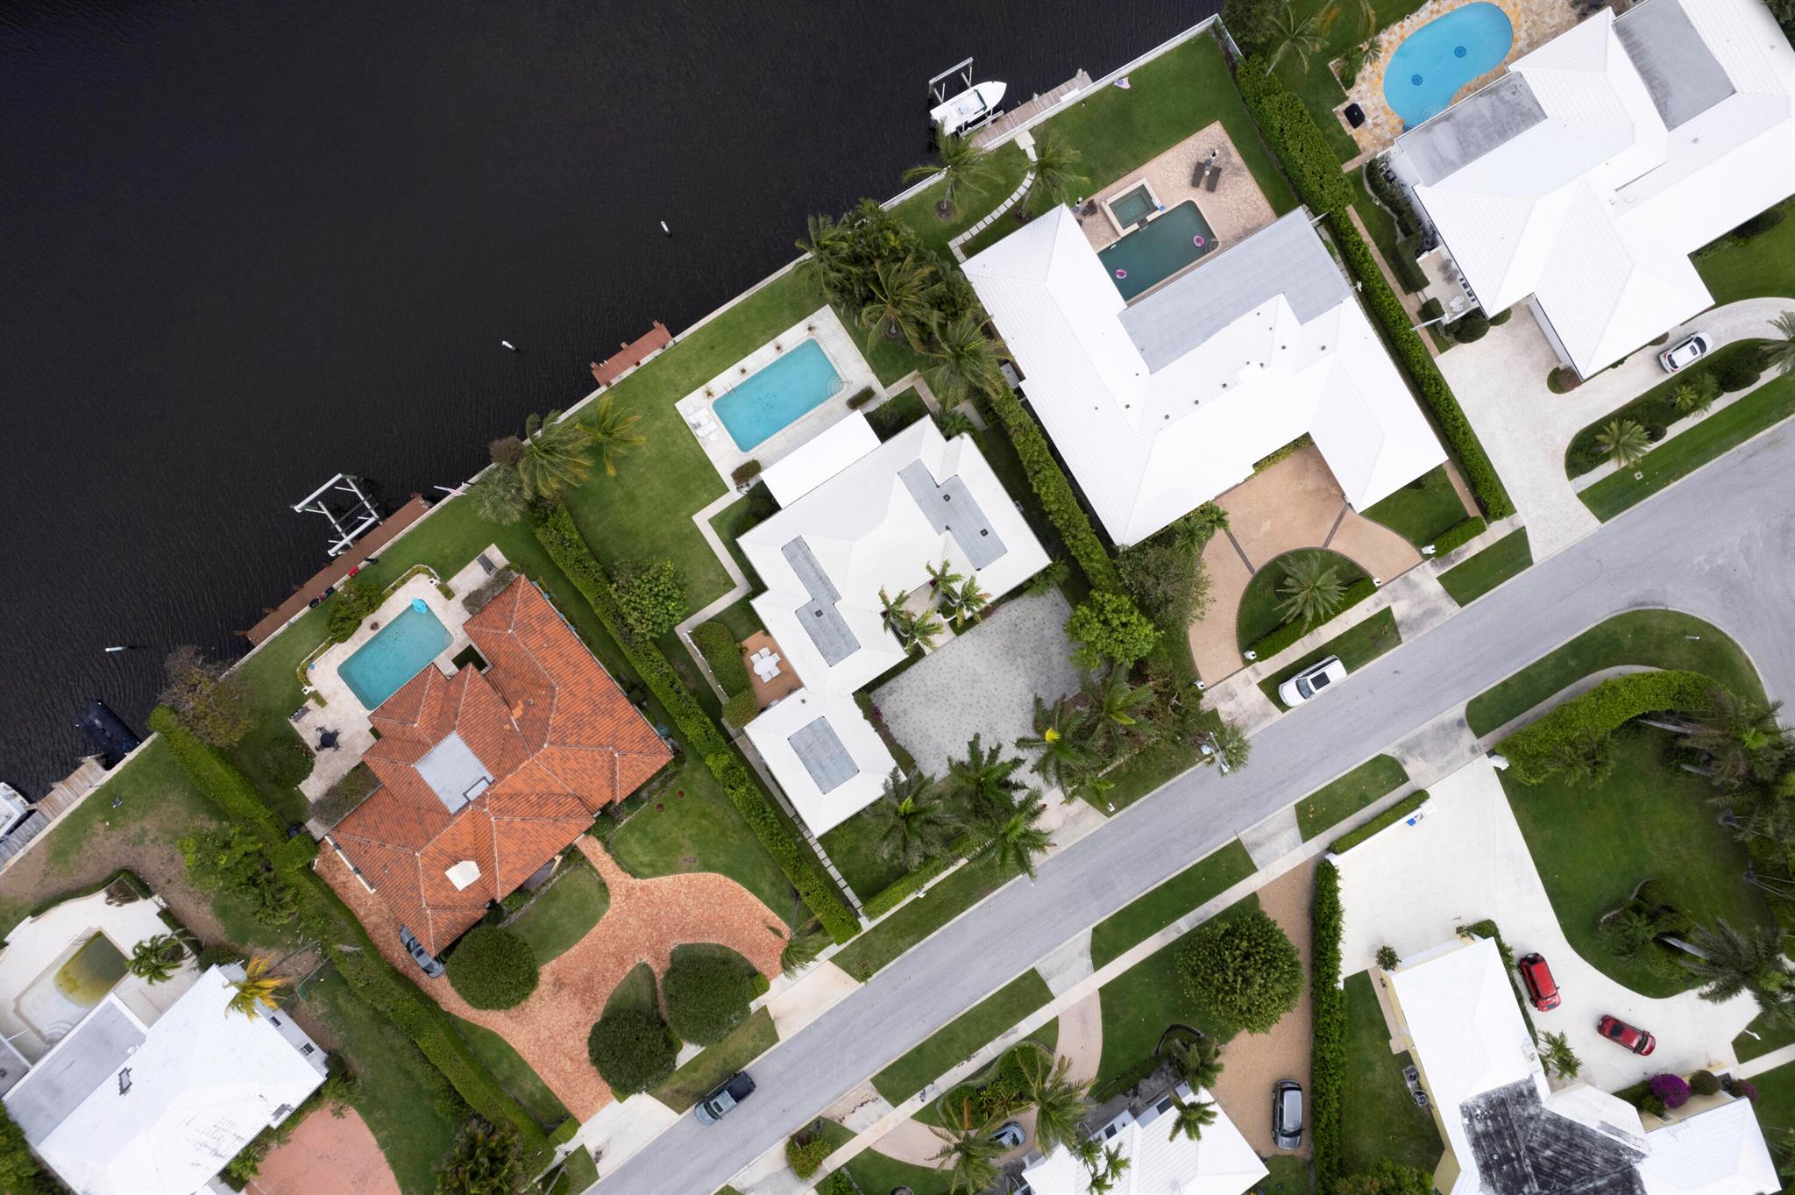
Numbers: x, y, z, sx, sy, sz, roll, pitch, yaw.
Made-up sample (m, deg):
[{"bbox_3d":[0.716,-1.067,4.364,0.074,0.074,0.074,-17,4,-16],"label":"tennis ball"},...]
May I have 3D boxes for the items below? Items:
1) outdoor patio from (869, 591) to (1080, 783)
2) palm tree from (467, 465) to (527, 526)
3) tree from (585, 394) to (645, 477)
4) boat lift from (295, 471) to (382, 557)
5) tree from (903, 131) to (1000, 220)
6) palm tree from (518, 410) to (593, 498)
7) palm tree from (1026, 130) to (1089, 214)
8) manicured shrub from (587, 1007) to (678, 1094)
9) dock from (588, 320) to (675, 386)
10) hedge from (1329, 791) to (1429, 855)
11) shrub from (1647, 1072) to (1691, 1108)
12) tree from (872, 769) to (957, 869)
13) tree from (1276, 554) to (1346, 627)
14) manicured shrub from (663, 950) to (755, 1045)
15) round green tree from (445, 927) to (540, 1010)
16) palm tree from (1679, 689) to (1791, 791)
[{"bbox_3d":[7.370,6.920,88.000,16.900,0.150,8.500,-31,90,0],"label":"outdoor patio"},{"bbox_3d":[-30.310,-7.700,85.000,4.600,6.000,4.600,0,90,0],"label":"palm tree"},{"bbox_3d":[-21.210,-12.040,84.300,5.000,7.500,6.000,0,90,0],"label":"tree"},{"bbox_3d":[-43.950,-6.600,87.350,4.700,3.000,4.800,-36,90,0],"label":"boat lift"},{"bbox_3d":[4.000,-31.100,82.900,6.700,9.000,5.900,0,90,0],"label":"tree"},{"bbox_3d":[-25.700,-10.800,84.200,5.800,6.700,6.500,0,90,0],"label":"palm tree"},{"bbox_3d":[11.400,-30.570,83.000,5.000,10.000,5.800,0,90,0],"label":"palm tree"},{"bbox_3d":[-20.818,35.620,86.104,6.700,4.800,6.700,0,90,0],"label":"manicured shrub"},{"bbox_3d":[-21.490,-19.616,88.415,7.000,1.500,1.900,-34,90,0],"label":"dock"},{"bbox_3d":[36.733,17.099,83.897,8.230,1.200,1.070,-29,91,0],"label":"hedge"},{"bbox_3d":[61.706,39.385,87.622,2.900,2.200,2.900,0,90,0],"label":"shrub"},{"bbox_3d":[1.246,17.118,84.725,6.700,7.400,6.700,0,90,0],"label":"tree"},{"bbox_3d":[30.290,-0.536,81.391,5.130,5.500,5.230,0,91,0],"label":"tree"},{"bbox_3d":[-14.113,29.928,82.605,6.820,3.800,7.130,0,91,0],"label":"manicured shrub"},{"bbox_3d":[-31.752,29.154,86.033,6.600,4.800,6.600,0,90,0],"label":"round green tree"},{"bbox_3d":[59.200,9.900,81.200,6.500,12.600,6.800,0,90,0],"label":"palm tree"}]

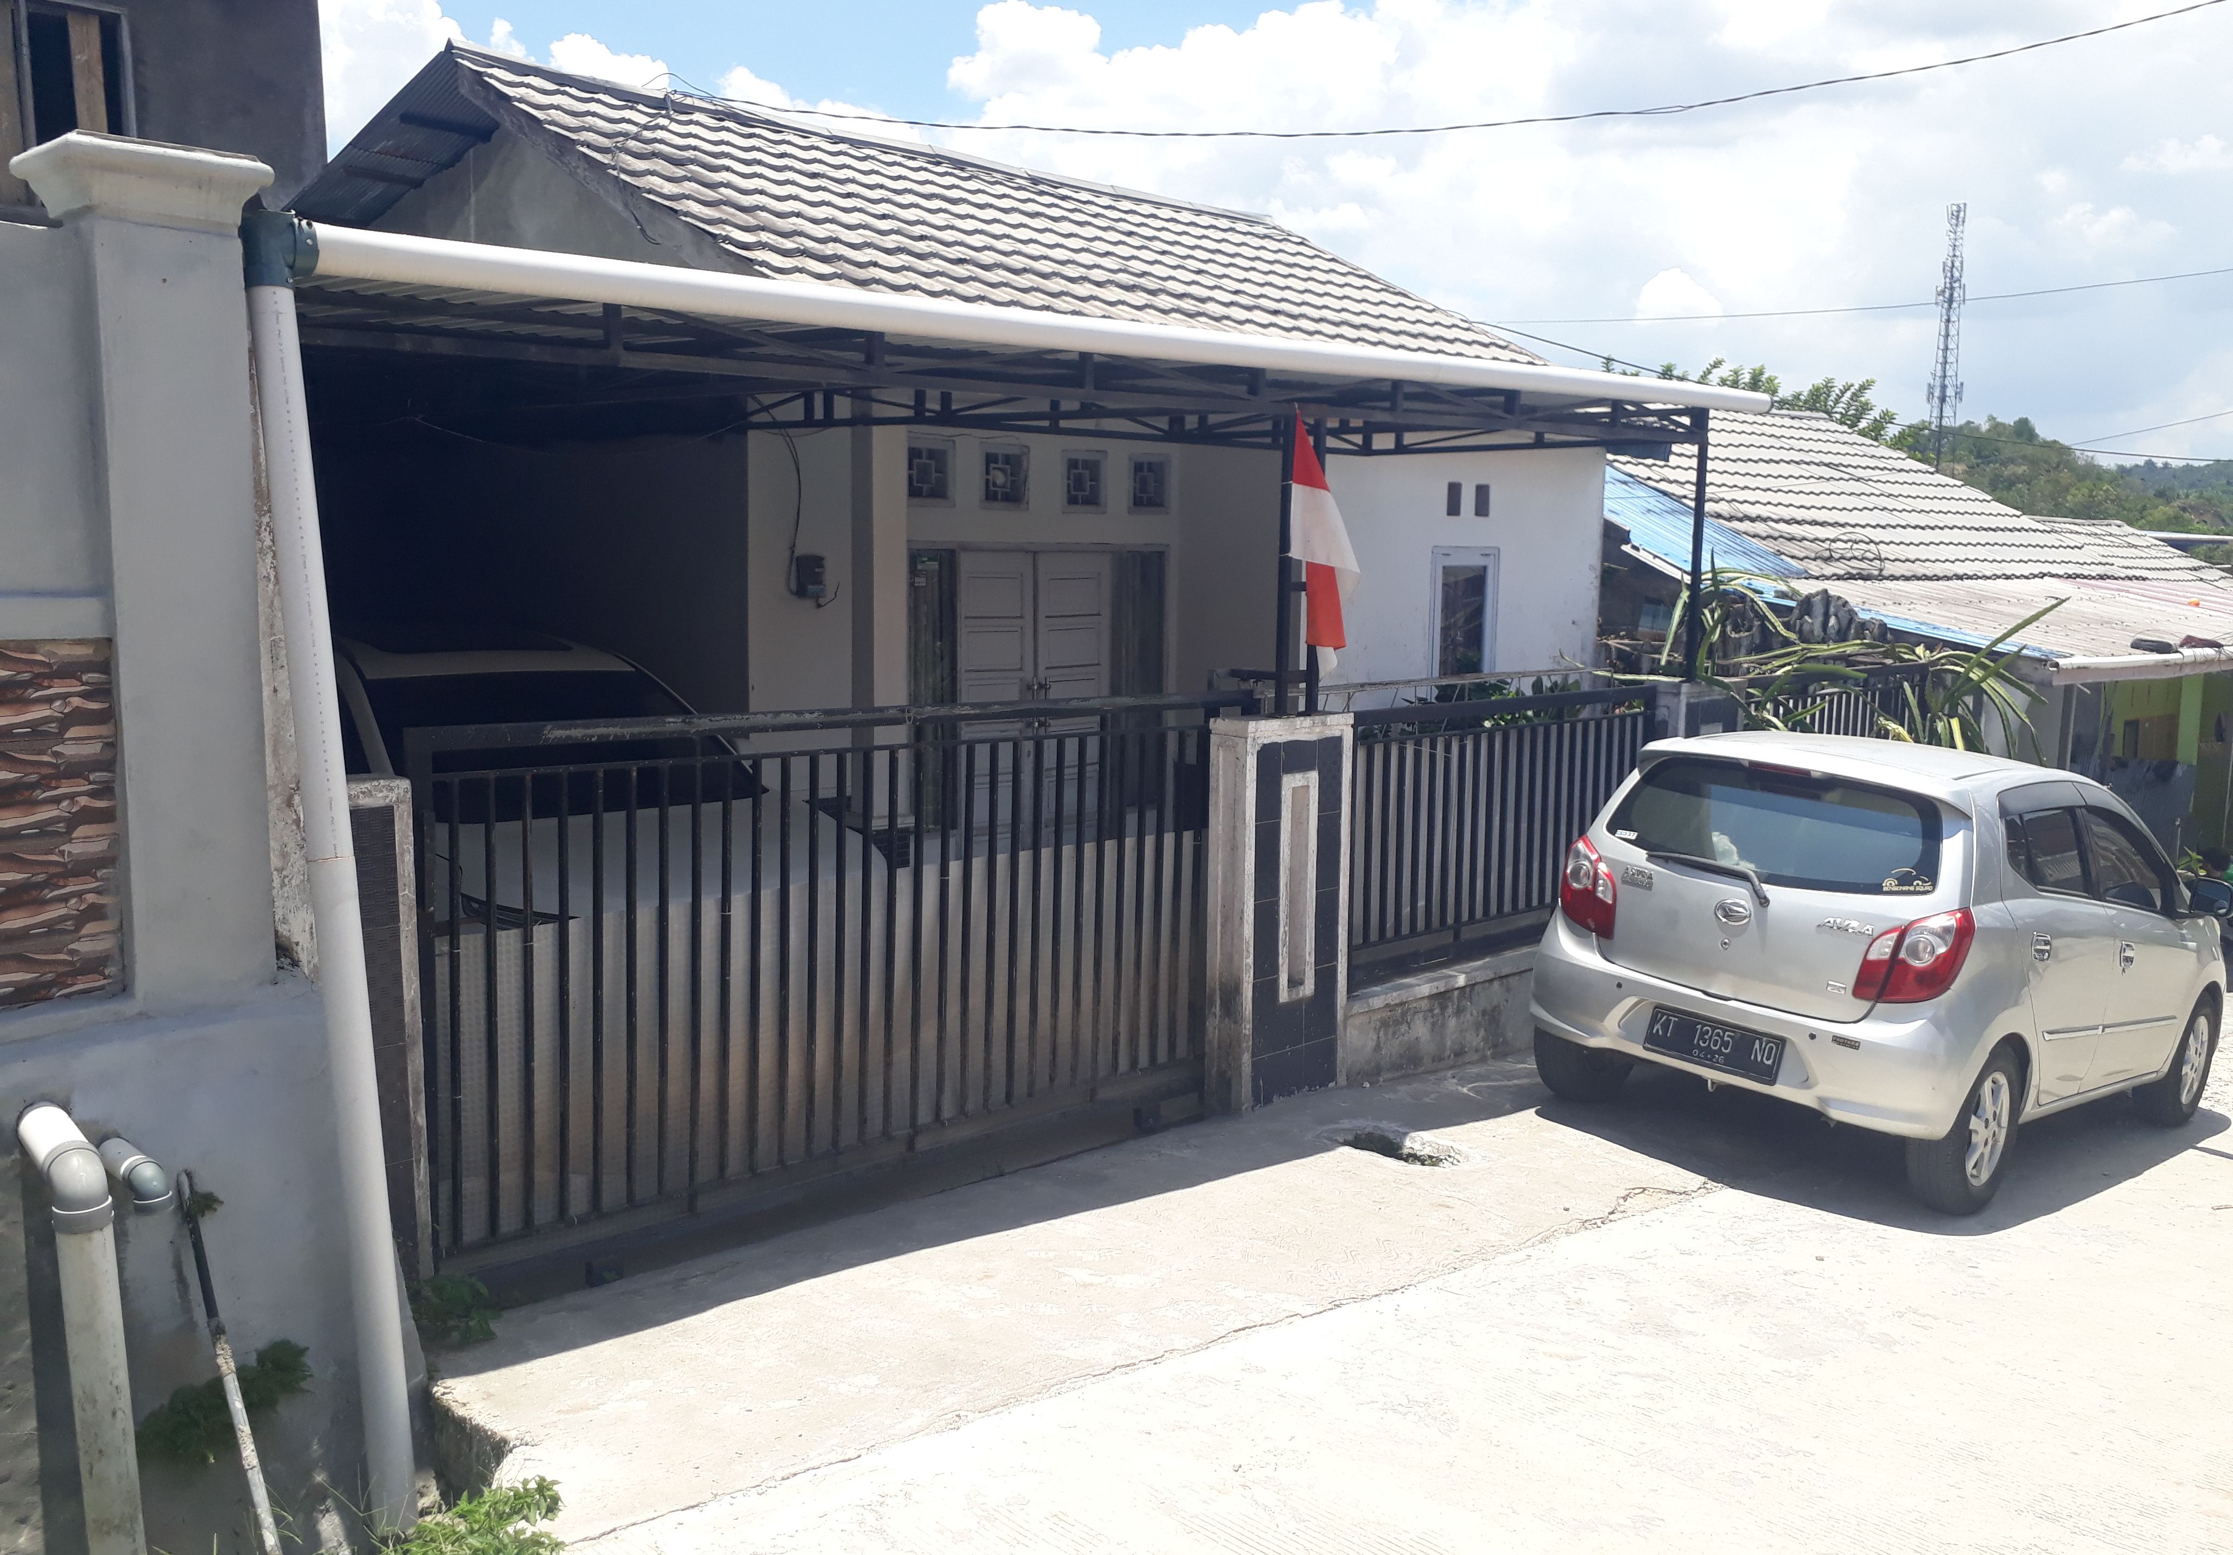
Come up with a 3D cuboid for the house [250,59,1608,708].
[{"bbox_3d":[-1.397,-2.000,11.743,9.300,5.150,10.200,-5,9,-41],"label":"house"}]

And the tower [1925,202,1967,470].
[{"bbox_3d":[100.225,-50.796,210.000,4.300,36.000,4.300,-5,9,-41],"label":"tower"}]

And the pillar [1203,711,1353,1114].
[{"bbox_3d":[0.611,0.493,6.568,0.538,1.459,0.214,-5,9,-41],"label":"pillar"}]

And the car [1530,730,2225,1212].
[{"bbox_3d":[3.297,0.608,7.108,3.600,1.520,1.640,2,6,-45],"label":"car"}]

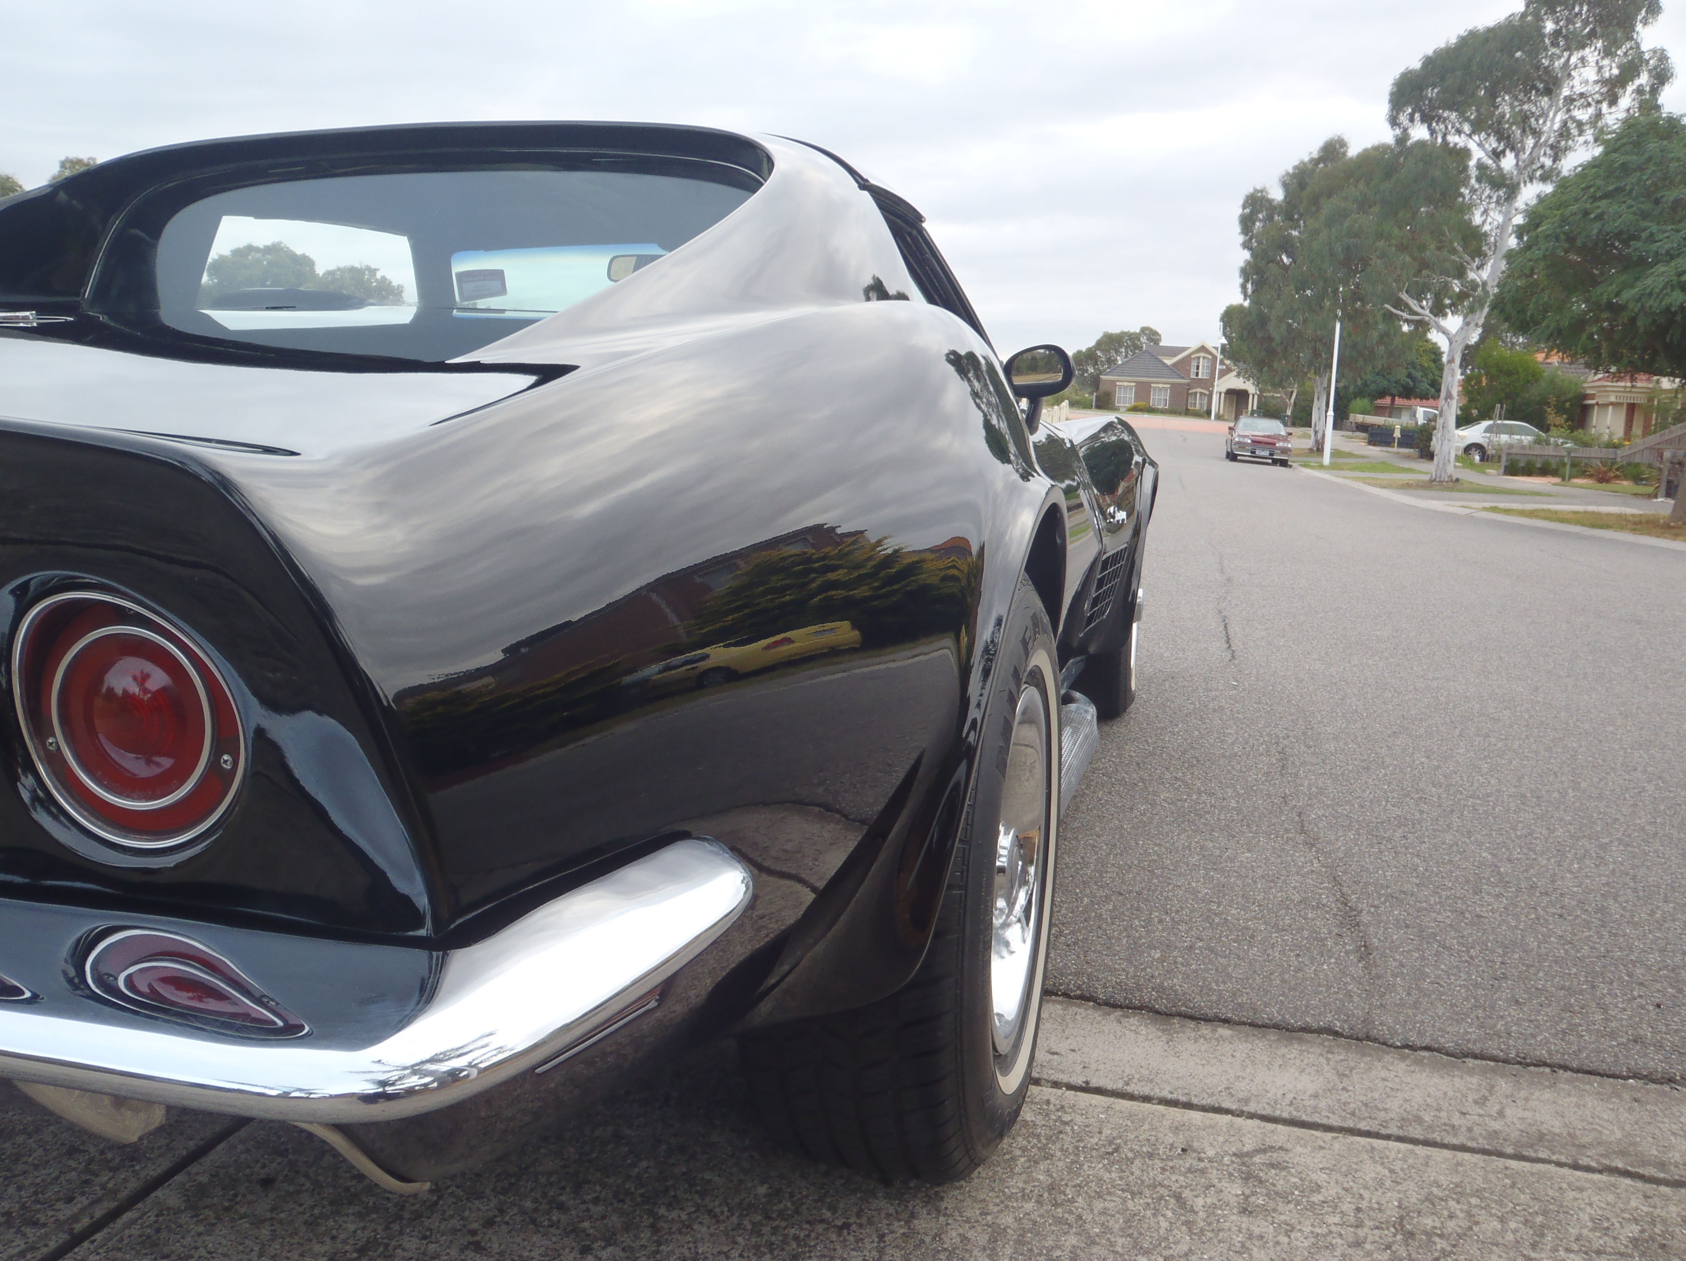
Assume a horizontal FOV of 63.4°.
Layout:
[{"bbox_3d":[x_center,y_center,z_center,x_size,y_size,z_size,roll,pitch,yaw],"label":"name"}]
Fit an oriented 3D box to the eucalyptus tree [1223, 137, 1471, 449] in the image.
[{"bbox_3d":[18.624,-12.350,50.096,9.000,11.500,8.600,4,9,10],"label":"eucalyptus tree"}]

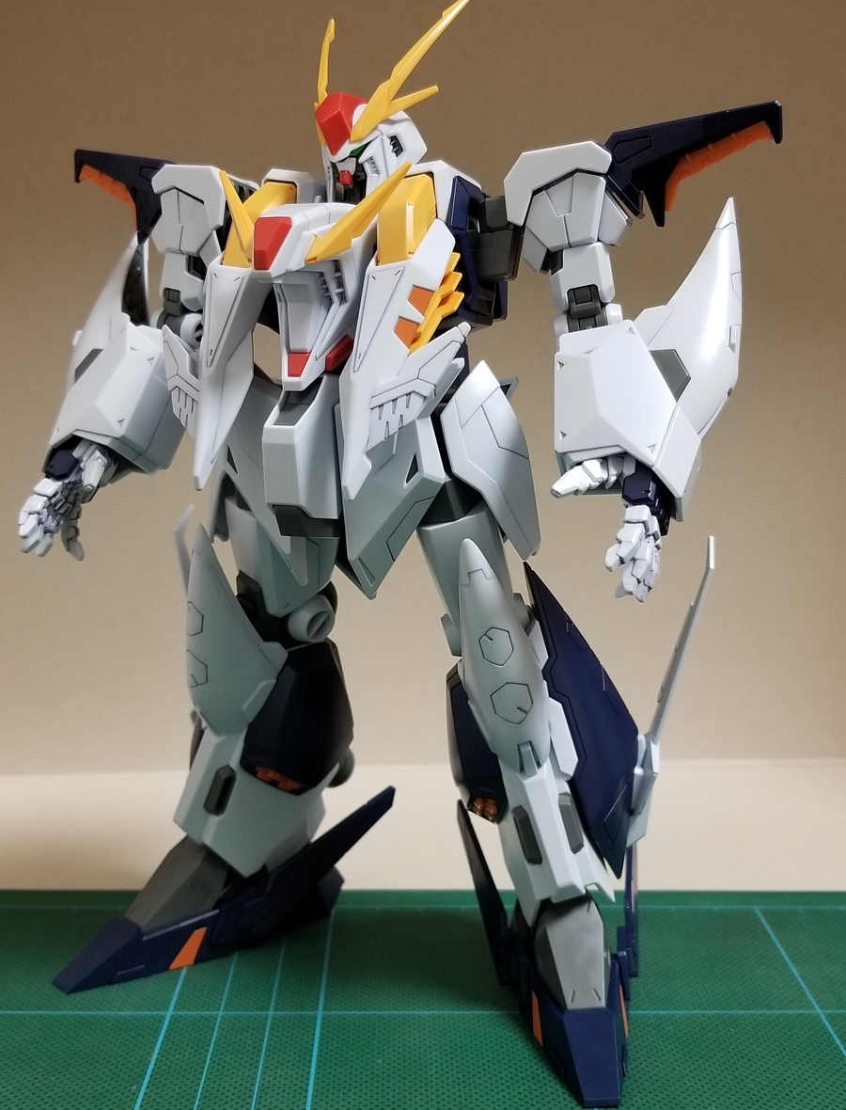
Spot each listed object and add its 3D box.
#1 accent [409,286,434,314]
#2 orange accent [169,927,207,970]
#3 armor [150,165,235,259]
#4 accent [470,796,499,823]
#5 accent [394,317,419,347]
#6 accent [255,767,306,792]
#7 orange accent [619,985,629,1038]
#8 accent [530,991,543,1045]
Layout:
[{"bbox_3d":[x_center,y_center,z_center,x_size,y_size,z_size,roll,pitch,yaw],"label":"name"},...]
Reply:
[{"bbox_3d":[0.000,-0.035,0.118,0.002,0.004,0.005,14,20,39],"label":"accent"},{"bbox_3d":[-0.049,0.083,0.178,0.008,0.008,0.002,-4,16,-19],"label":"orange accent"},{"bbox_3d":[-0.038,-0.060,0.149,0.015,0.017,0.013,7,16,20],"label":"armor"},{"bbox_3d":[0.012,0.050,0.167,0.005,0.004,0.006,4,16,10],"label":"accent"},{"bbox_3d":[-0.002,-0.031,0.117,0.002,0.004,0.005,14,20,39],"label":"accent"},{"bbox_3d":[-0.029,0.045,0.171,0.009,0.005,0.005,-3,16,-16],"label":"accent"},{"bbox_3d":[0.039,0.088,0.164,0.001,0.008,0.006,7,16,20],"label":"orange accent"},{"bbox_3d":[0.022,0.089,0.163,0.001,0.008,0.006,-6,17,-23],"label":"accent"}]

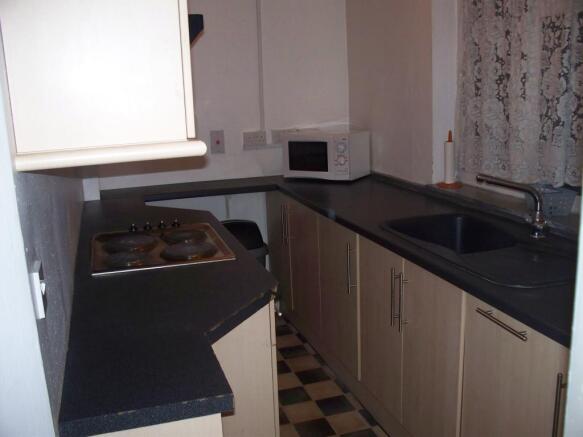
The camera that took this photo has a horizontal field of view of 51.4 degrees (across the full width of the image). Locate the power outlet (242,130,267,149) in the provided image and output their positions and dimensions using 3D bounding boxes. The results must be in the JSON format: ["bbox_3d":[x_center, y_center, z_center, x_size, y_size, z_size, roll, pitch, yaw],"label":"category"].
[{"bbox_3d":[-0.234,-0.510,3.890,0.146,0.090,0.026,-6,13,-17],"label":"power outlet"}]

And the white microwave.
[{"bbox_3d":[0.226,-0.401,3.829,0.460,0.266,0.305,5,14,29],"label":"white microwave"}]

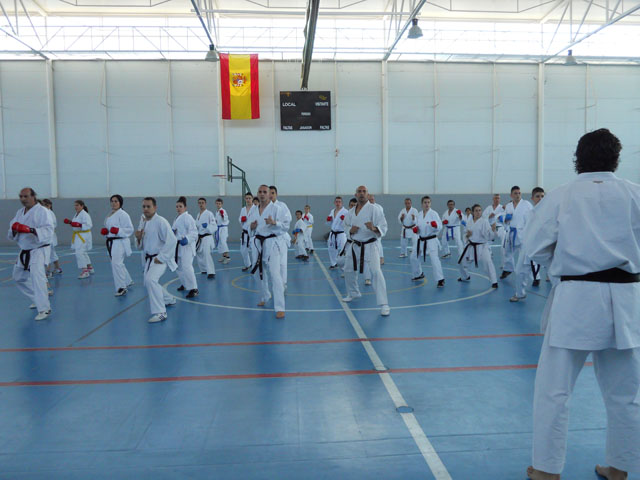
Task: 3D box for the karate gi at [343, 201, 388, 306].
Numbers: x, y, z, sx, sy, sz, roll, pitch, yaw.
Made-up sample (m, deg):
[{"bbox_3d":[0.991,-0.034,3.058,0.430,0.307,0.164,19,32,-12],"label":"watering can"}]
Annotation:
[{"bbox_3d":[0.616,0.157,7.003,0.640,1.364,0.780,0,4,9],"label":"karate gi"}]

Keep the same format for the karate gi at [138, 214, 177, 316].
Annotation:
[{"bbox_3d":[-2.145,0.291,6.828,0.540,1.254,0.780,0,4,20],"label":"karate gi"}]

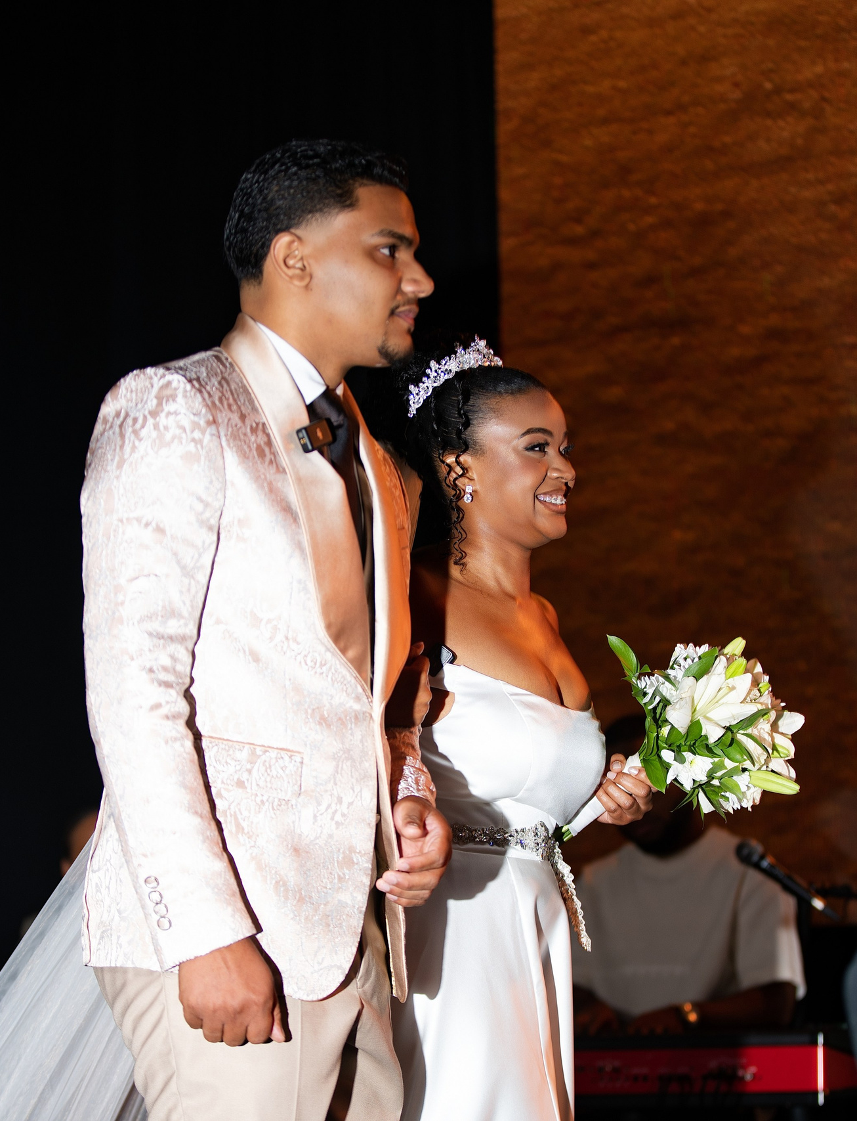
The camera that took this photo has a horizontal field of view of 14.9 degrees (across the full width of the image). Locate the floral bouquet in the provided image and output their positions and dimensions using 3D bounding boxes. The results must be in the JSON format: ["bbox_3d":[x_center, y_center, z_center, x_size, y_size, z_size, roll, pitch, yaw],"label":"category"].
[{"bbox_3d":[0.279,0.220,3.950,0.320,0.265,0.235,-35,0,10],"label":"floral bouquet"}]

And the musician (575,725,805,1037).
[{"bbox_3d":[0.413,0.961,5.986,0.600,1.400,0.780,-5,-10,24],"label":"musician"}]

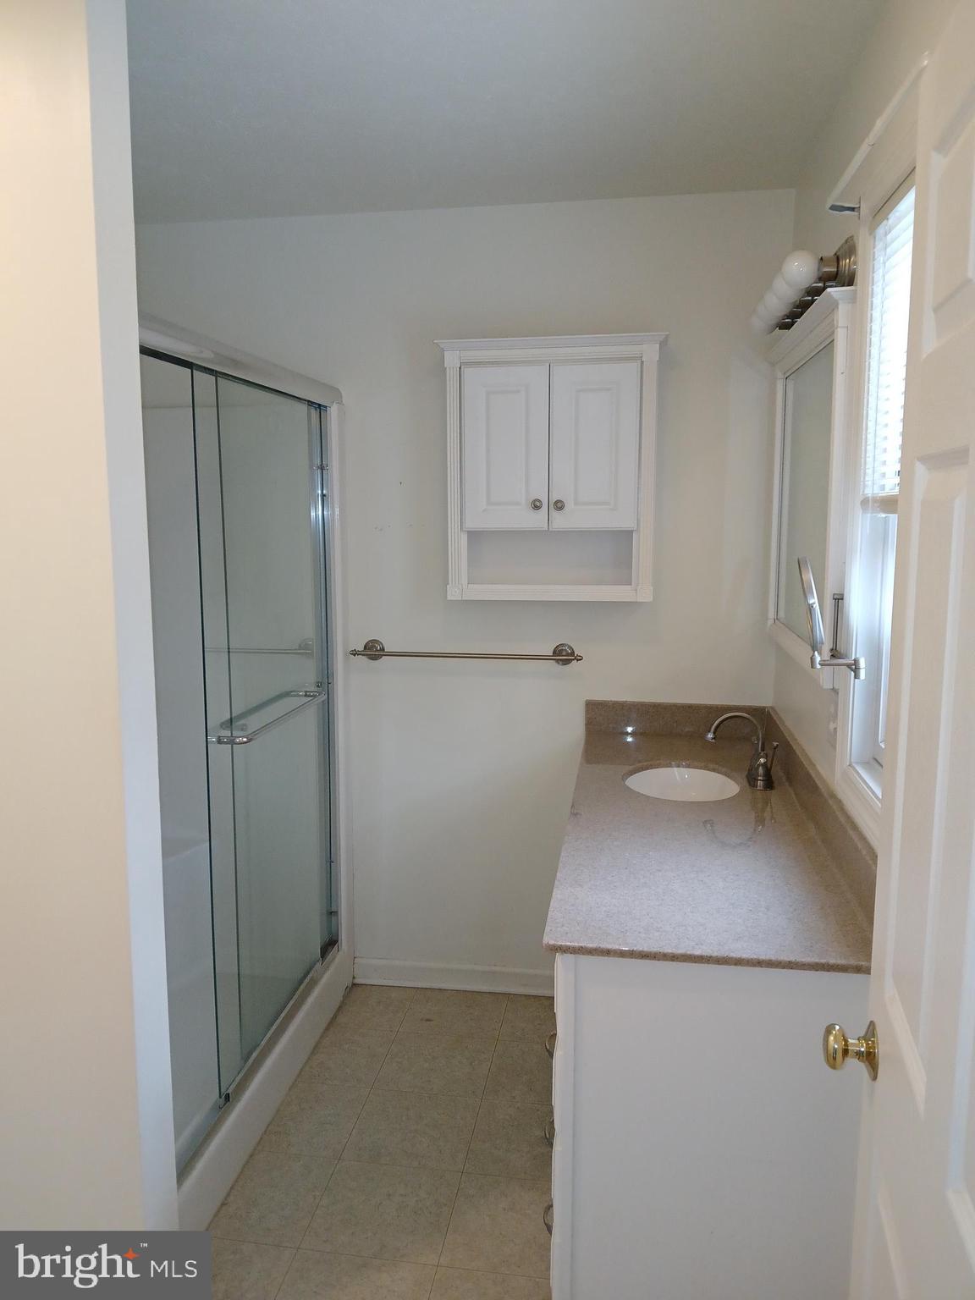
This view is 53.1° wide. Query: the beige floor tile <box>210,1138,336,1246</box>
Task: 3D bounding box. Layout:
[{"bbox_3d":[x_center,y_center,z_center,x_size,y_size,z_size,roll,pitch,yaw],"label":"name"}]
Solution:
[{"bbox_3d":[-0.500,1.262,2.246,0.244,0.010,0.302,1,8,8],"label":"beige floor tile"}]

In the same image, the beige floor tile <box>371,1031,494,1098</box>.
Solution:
[{"bbox_3d":[-0.142,1.189,2.799,0.302,0.010,0.302,1,8,8],"label":"beige floor tile"}]

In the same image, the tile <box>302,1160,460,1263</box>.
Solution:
[{"bbox_3d":[-0.231,1.268,2.207,0.302,0.010,0.302,1,8,8],"label":"tile"}]

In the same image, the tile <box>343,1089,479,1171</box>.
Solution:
[{"bbox_3d":[-0.186,1.229,2.503,0.302,0.010,0.302,1,8,8],"label":"tile"}]

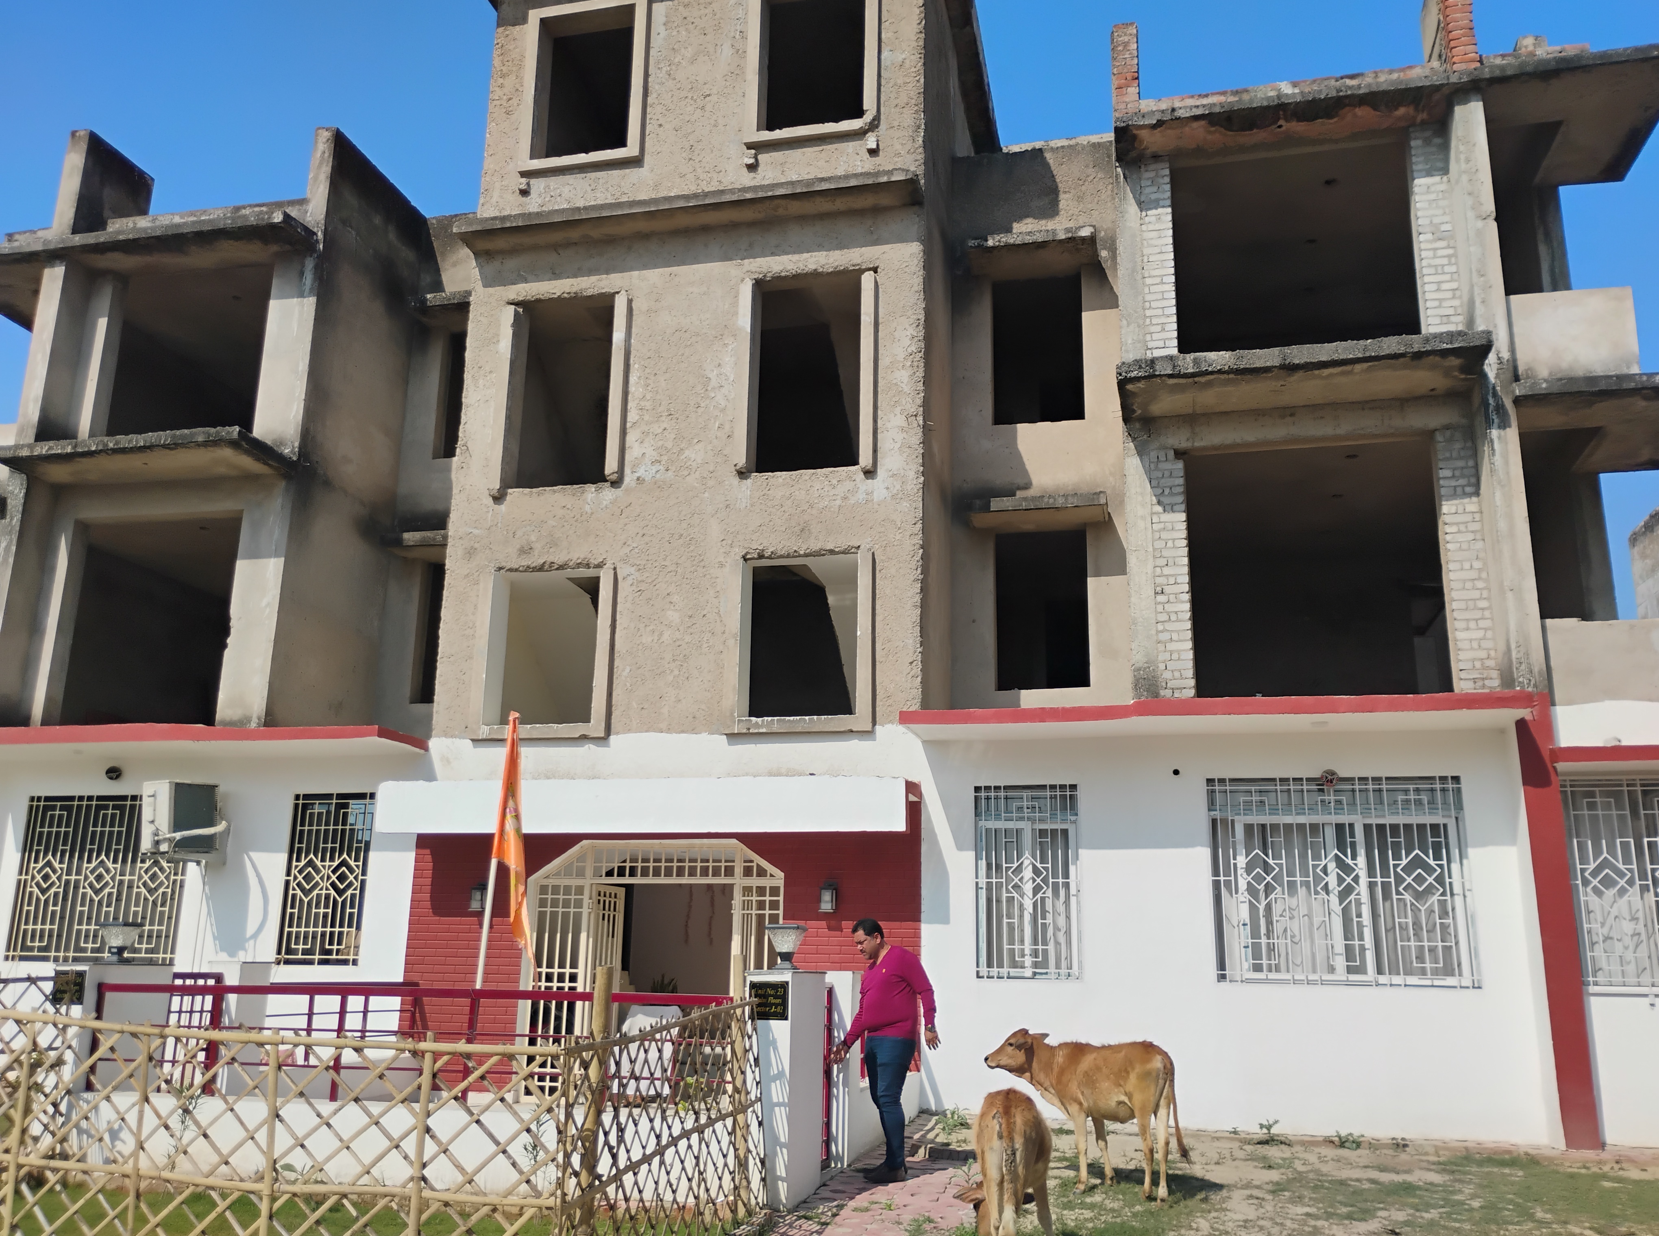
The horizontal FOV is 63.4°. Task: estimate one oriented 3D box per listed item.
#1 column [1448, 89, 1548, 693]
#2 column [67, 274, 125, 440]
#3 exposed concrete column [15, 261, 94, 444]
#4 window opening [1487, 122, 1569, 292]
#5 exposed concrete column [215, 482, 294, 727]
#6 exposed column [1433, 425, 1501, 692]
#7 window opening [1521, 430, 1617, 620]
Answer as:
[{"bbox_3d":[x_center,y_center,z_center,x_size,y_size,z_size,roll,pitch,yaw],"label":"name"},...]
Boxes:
[{"bbox_3d":[5.908,-2.046,11.999,0.263,5.683,0.488,-2,-14,14],"label":"column"},{"bbox_3d":[-8.894,-2.969,16.287,0.311,2.368,0.252,-2,-14,14],"label":"column"},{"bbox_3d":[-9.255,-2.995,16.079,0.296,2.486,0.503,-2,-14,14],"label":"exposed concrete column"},{"bbox_3d":[6.594,-3.708,12.588,0.675,1.860,0.307,-2,-15,13],"label":"window opening"},{"bbox_3d":[-6.393,-0.063,15.153,0.604,2.867,0.301,-2,-15,13],"label":"exposed concrete column"},{"bbox_3d":[5.794,-0.471,12.261,0.362,2.632,0.244,-2,-15,13],"label":"exposed column"},{"bbox_3d":[6.530,-0.736,11.837,0.675,1.840,0.307,-2,-15,13],"label":"window opening"}]

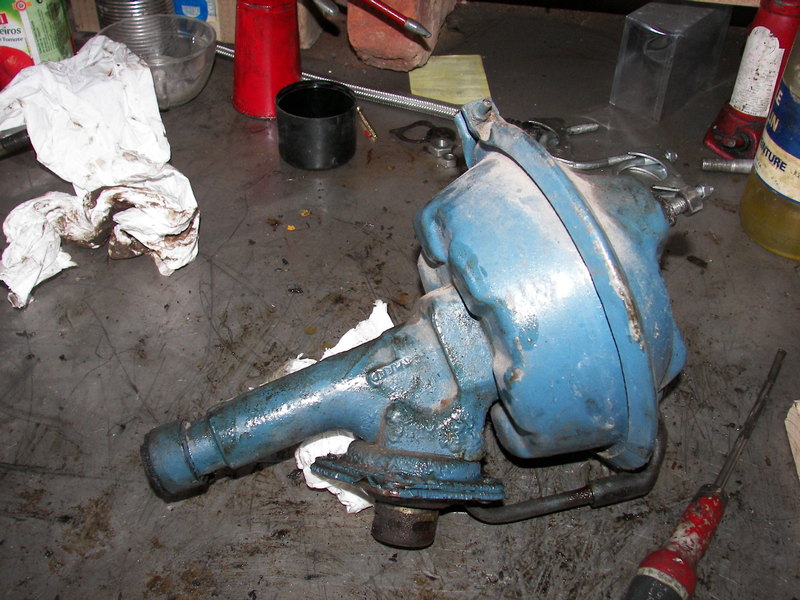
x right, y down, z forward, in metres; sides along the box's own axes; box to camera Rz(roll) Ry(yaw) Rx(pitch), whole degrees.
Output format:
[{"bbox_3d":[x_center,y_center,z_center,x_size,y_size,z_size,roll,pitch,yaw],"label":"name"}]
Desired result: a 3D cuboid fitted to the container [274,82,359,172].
[{"bbox_3d":[-0.072,-0.151,0.728,0.068,0.054,0.068,1,41,0],"label":"container"}]

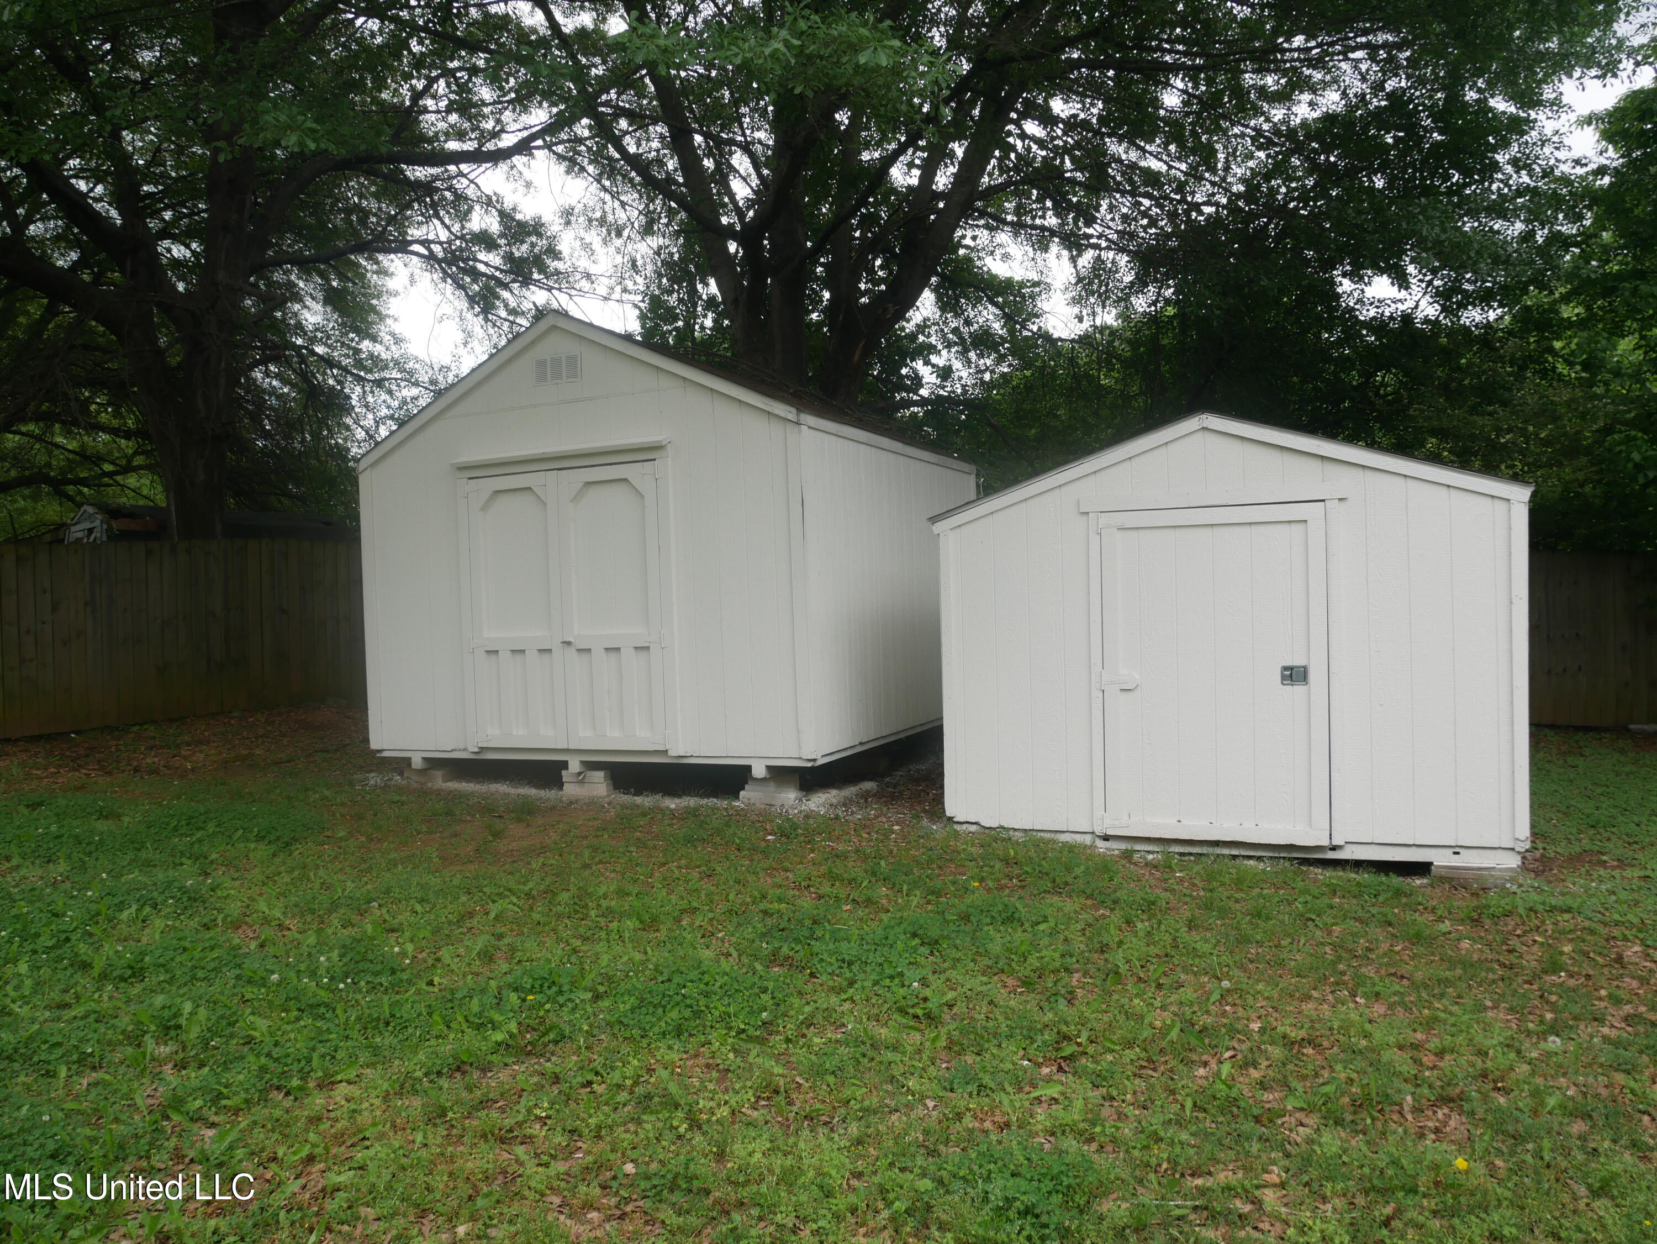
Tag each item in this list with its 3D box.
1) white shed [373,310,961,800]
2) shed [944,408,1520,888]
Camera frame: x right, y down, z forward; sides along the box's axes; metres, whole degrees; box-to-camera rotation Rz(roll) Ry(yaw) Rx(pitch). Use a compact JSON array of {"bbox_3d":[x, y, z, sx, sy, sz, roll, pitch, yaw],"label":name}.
[{"bbox_3d":[-1.073,-0.562,9.721,3.770,3.270,3.881,-1,2,24],"label":"white shed"},{"bbox_3d":[2.813,0.011,8.089,3.200,2.490,3.610,-1,2,24],"label":"shed"}]

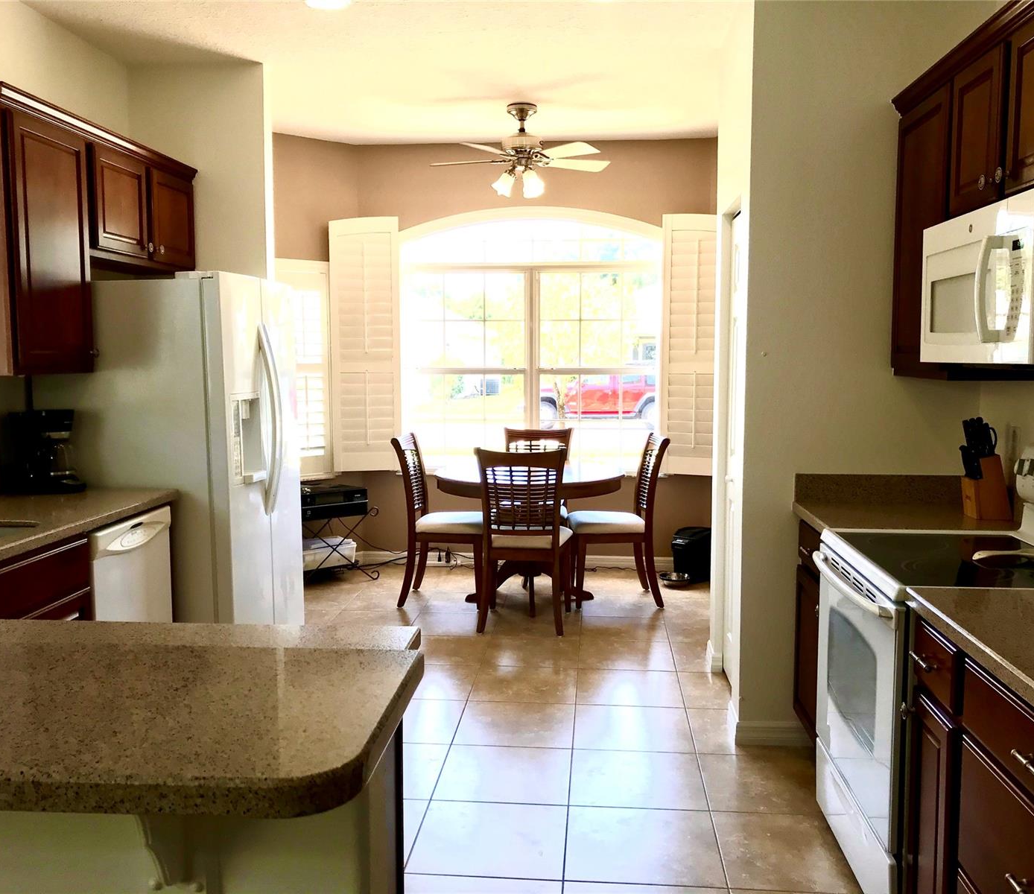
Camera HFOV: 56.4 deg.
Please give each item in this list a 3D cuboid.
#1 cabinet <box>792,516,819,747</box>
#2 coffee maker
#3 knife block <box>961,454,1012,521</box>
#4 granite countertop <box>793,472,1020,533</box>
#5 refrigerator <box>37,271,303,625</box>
[{"bbox_3d":[1.319,0.710,3.317,0.620,0.880,0.470,0,6,5],"label":"cabinet"},{"bbox_3d":[-1.886,0.020,3.879,0.295,0.336,0.190,0,6,5],"label":"coffee maker"},{"bbox_3d":[1.563,0.128,3.197,0.122,0.211,0.100,1,6,7],"label":"knife block"},{"bbox_3d":[1.312,0.191,3.242,0.655,0.138,0.565,1,6,5],"label":"granite countertop"},{"bbox_3d":[-1.495,0.159,4.397,0.860,1.785,0.915,0,6,5],"label":"refrigerator"}]

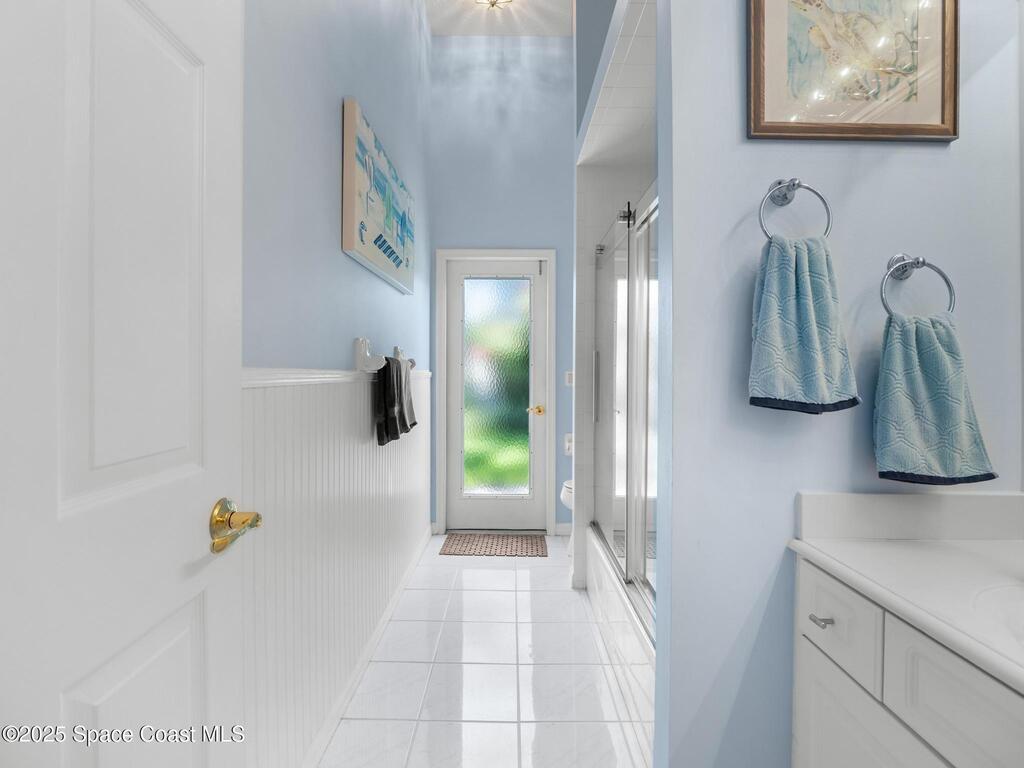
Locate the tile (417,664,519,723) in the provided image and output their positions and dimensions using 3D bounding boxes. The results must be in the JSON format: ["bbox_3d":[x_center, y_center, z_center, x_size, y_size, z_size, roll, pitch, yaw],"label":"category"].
[{"bbox_3d":[-0.149,1.168,1.801,0.345,0.010,0.325,0,1,0],"label":"tile"}]

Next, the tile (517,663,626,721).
[{"bbox_3d":[0.201,1.171,1.800,0.351,0.010,0.317,0,2,0],"label":"tile"}]

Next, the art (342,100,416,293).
[{"bbox_3d":[-0.567,-0.741,2.137,0.045,0.525,0.970,0,1,0],"label":"art"}]

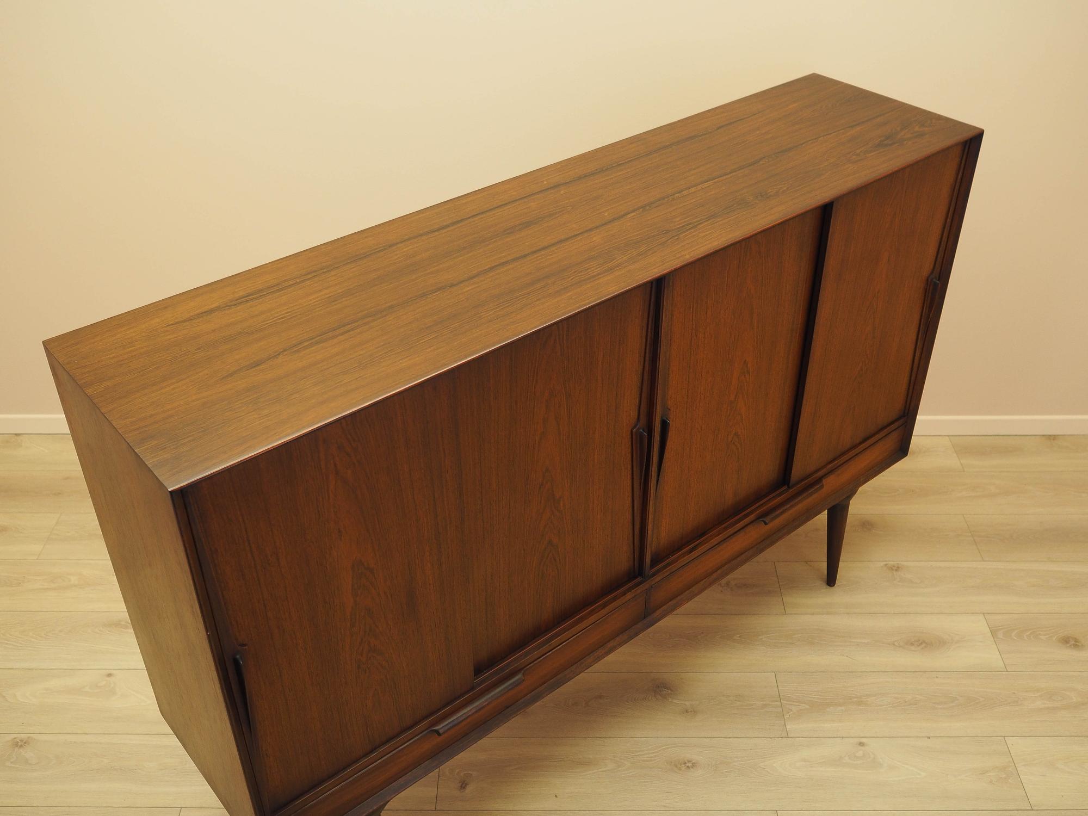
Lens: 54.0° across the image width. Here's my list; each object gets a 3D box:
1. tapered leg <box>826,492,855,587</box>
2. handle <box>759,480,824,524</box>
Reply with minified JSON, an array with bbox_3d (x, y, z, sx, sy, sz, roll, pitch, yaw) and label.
[{"bbox_3d":[0.751,0.337,2.785,0.063,0.340,0.063,-26,43,-31],"label":"tapered leg"},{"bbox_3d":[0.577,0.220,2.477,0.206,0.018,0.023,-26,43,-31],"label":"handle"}]

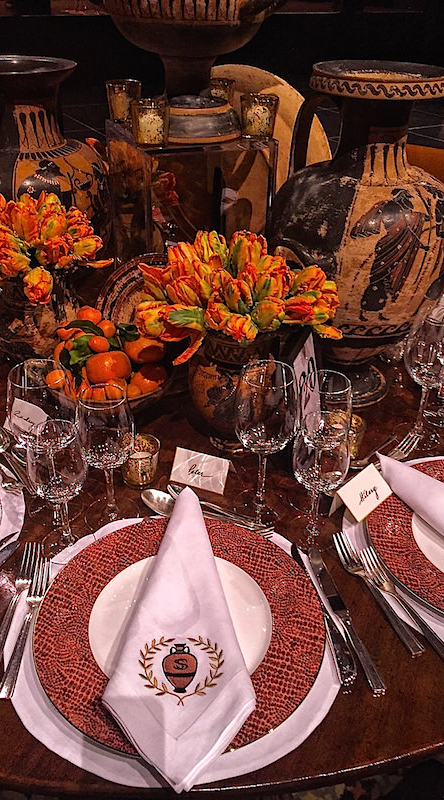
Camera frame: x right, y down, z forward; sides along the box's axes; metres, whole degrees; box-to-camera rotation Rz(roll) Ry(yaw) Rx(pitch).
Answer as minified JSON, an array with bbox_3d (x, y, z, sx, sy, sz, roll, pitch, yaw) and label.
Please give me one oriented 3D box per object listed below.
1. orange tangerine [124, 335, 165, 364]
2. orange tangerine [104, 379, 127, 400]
[{"bbox_3d":[-0.134,-0.089,1.157,0.068,0.058,0.068,2,34,0],"label":"orange tangerine"},{"bbox_3d":[-0.167,-0.016,1.048,0.036,0.034,0.036,2,34,0],"label":"orange tangerine"}]

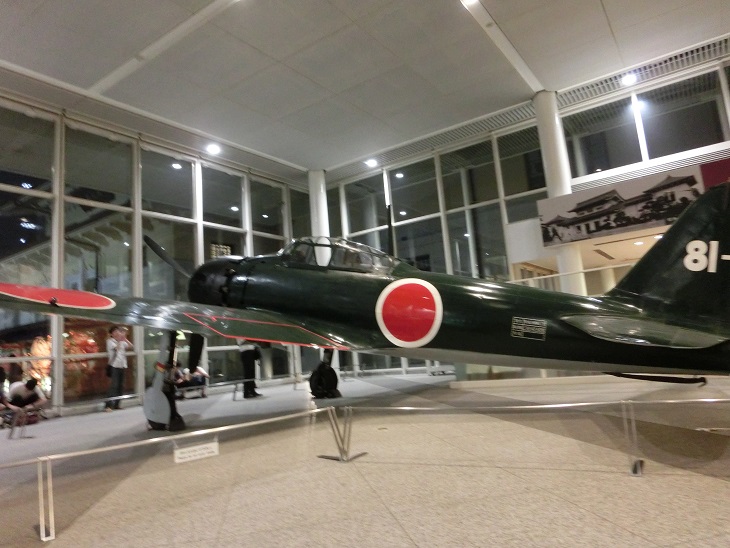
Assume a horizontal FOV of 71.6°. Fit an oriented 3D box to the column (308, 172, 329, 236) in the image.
[{"bbox_3d":[-1.251,0.013,15.498,0.508,6.440,0.508,-11,-10,34],"label":"column"}]

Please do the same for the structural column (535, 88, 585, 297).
[{"bbox_3d":[4.553,-1.054,11.535,0.512,6.440,0.512,-11,-10,34],"label":"structural column"}]

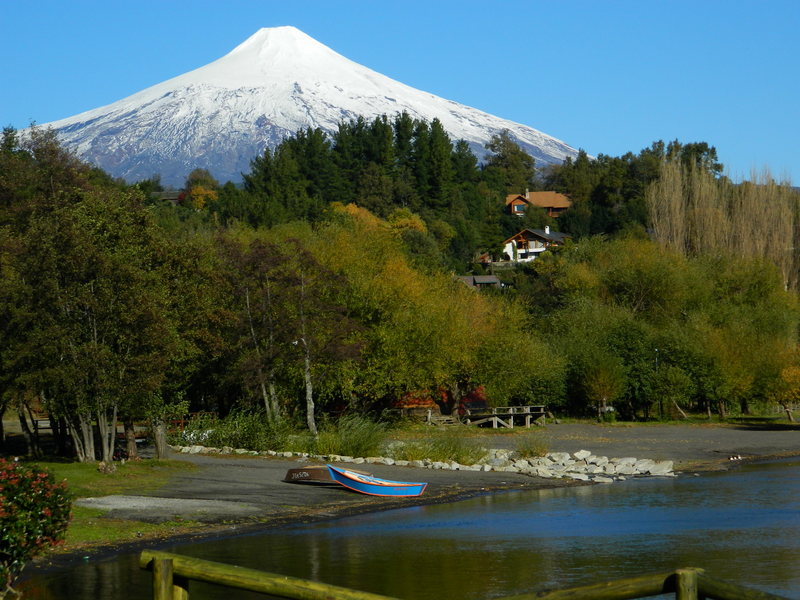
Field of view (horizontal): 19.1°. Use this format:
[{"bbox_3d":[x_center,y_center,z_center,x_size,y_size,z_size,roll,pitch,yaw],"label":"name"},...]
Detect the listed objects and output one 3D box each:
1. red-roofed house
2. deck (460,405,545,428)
[{"bbox_3d":[34.328,-23.670,590.000,15.500,7.200,11.000,0,-2,-7],"label":"red-roofed house"},{"bbox_3d":[8.612,9.830,200.000,7.200,1.850,3.200,0,-2,-3],"label":"deck"}]

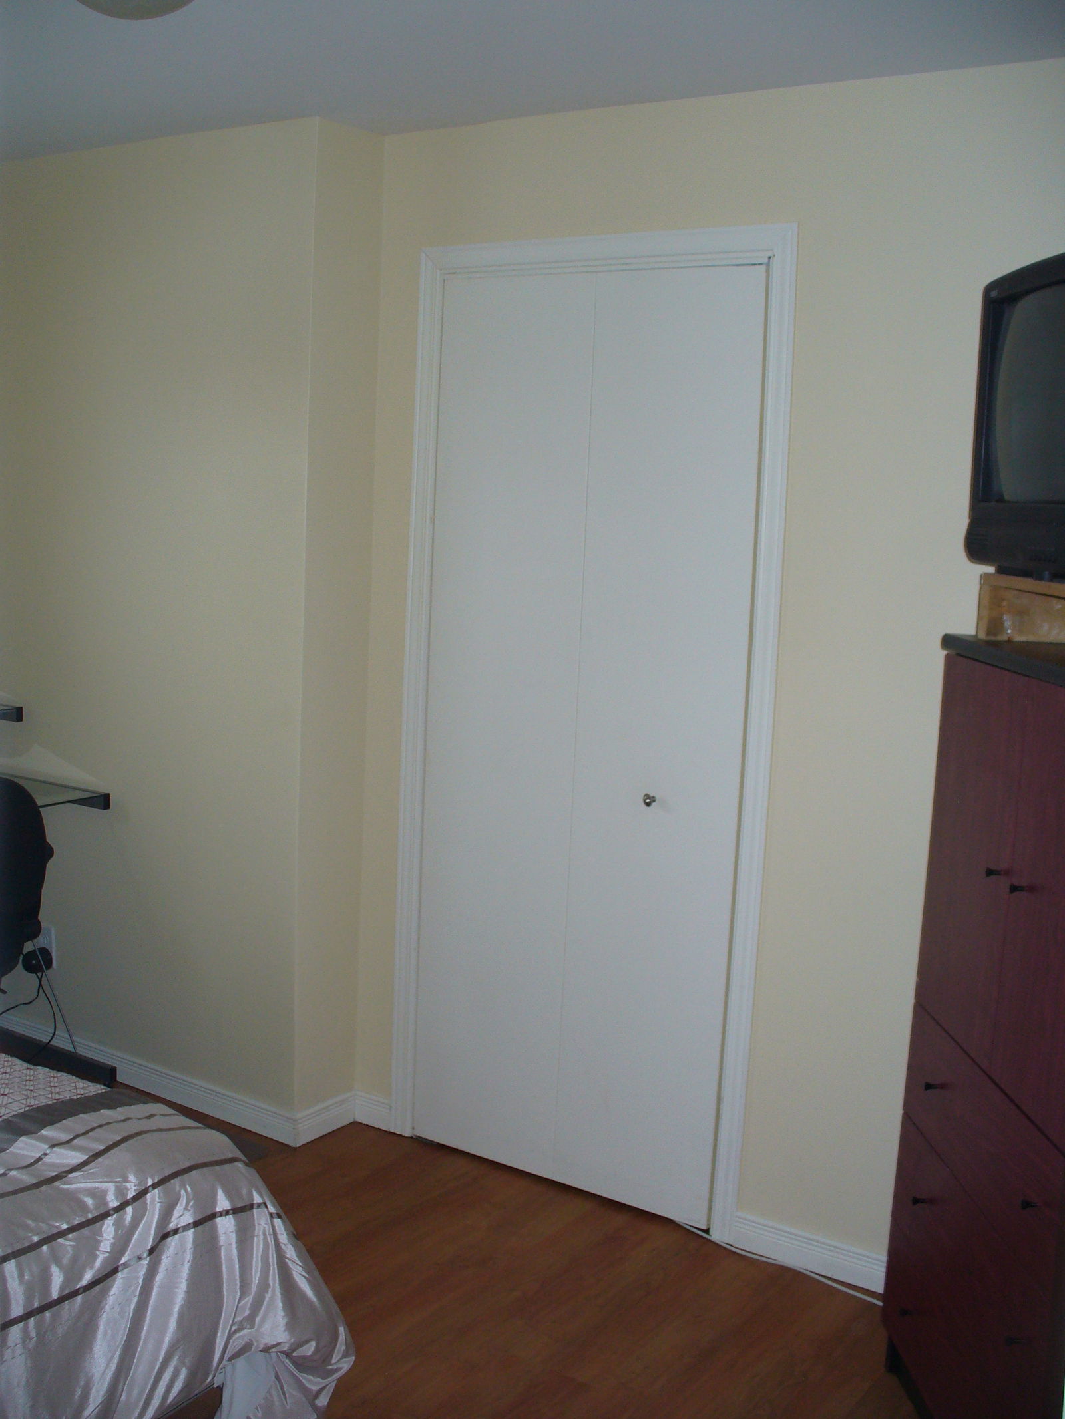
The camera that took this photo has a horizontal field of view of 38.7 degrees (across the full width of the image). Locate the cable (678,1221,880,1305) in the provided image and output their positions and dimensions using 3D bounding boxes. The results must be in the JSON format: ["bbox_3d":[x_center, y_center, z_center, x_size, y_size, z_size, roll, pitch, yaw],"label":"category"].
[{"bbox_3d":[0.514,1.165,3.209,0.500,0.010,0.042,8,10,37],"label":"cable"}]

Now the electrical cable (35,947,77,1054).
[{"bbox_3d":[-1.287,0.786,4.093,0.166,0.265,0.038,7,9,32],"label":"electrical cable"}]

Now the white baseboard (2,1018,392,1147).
[{"bbox_3d":[-0.921,0.957,4.020,1.255,0.080,0.210,7,9,32],"label":"white baseboard"}]

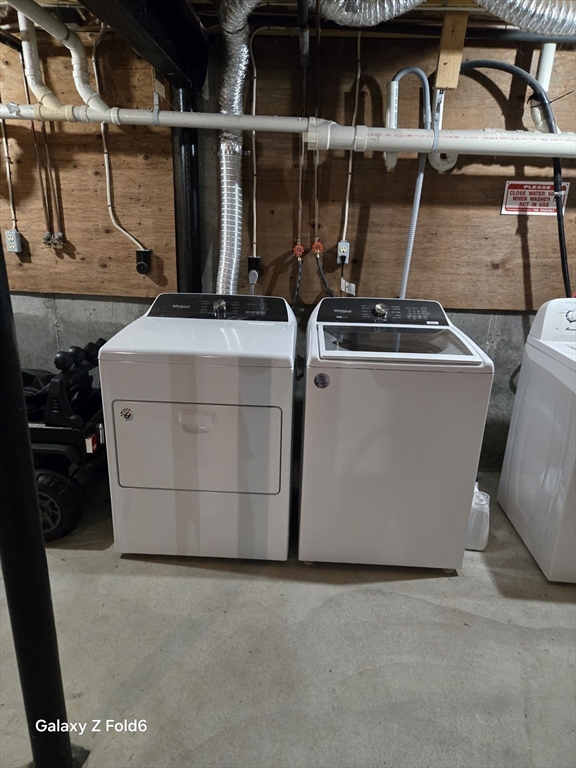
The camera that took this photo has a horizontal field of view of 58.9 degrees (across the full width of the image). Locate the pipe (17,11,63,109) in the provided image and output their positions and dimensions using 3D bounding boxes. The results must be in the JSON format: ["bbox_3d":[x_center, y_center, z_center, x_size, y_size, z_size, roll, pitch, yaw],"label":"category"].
[{"bbox_3d":[-1.040,-1.356,2.146,0.155,0.370,0.080,2,18,1],"label":"pipe"}]

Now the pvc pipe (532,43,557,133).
[{"bbox_3d":[1.089,-1.235,2.135,0.115,0.340,0.070,2,18,1],"label":"pvc pipe"}]

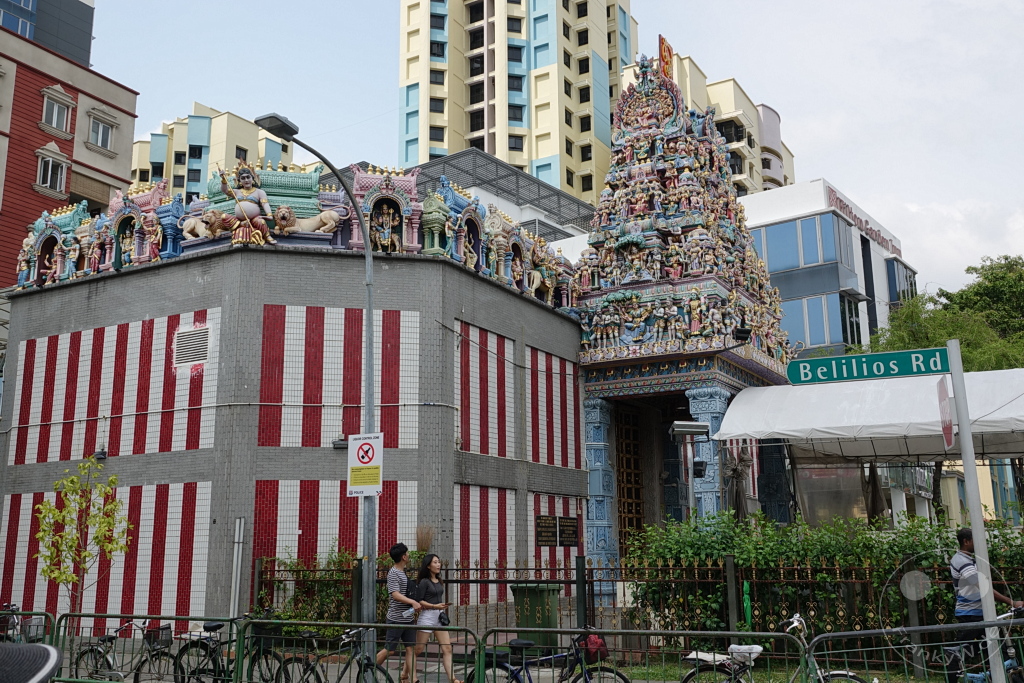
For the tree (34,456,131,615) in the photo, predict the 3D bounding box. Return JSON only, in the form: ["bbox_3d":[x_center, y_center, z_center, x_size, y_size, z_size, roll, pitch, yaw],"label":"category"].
[{"bbox_3d":[-5.865,3.067,12.727,1.200,3.004,1.270,-7,-14,28],"label":"tree"}]

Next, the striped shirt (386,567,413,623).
[{"bbox_3d":[-1.418,3.246,12.042,0.300,0.700,0.460,-3,-12,10],"label":"striped shirt"}]

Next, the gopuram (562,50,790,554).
[{"bbox_3d":[4.496,-0.240,24.480,4.312,13.818,7.350,-7,-14,28],"label":"gopuram"}]

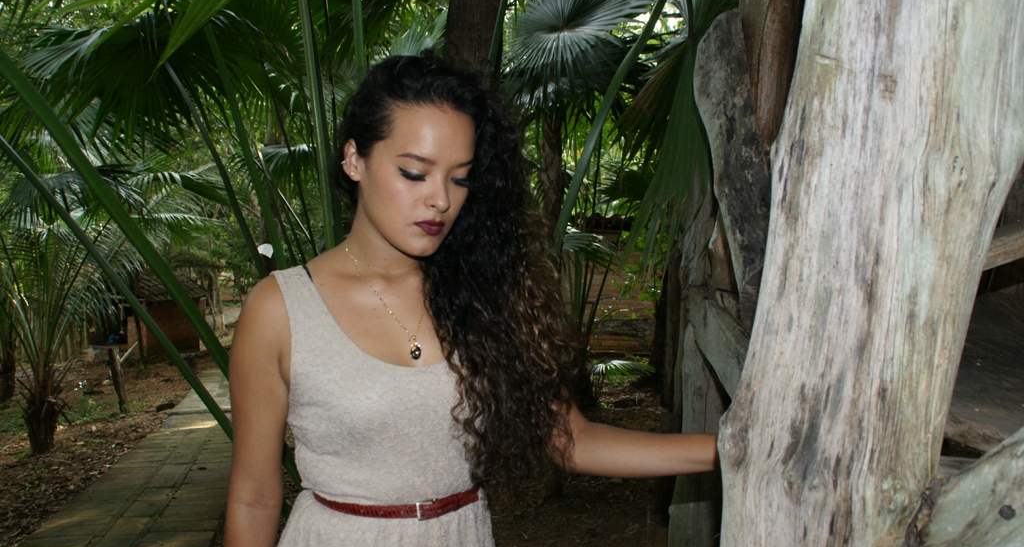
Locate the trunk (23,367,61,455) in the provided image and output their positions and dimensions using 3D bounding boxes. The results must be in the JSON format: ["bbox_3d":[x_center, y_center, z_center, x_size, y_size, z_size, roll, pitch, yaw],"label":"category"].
[{"bbox_3d":[-3.798,1.106,6.200,0.290,0.720,0.280,0,0,0],"label":"trunk"}]

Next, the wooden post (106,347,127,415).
[{"bbox_3d":[-4.094,1.107,7.950,0.110,0.690,0.110,-10,0,0],"label":"wooden post"}]

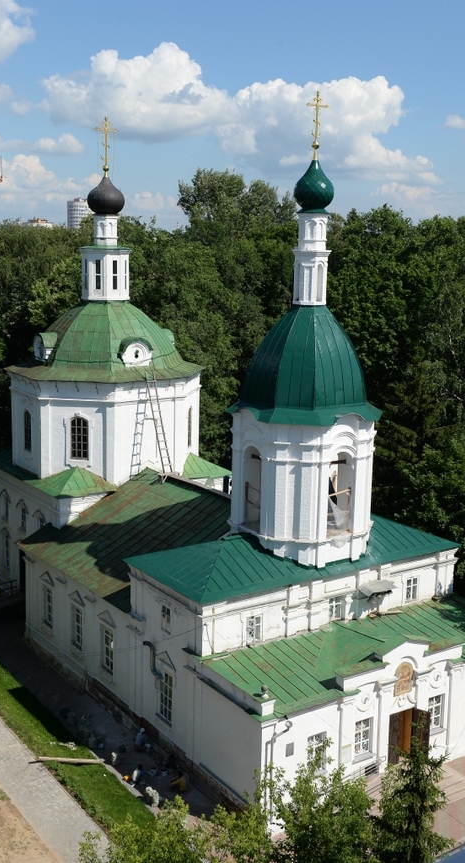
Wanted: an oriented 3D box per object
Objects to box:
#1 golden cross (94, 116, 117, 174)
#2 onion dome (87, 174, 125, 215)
[{"bbox_3d":[-7.621,-17.164,60.636,1.485,3.308,0.400,-6,13,-34],"label":"golden cross"},{"bbox_3d":[-7.684,-14.346,61.173,2.295,2.317,2.295,1,10,0],"label":"onion dome"}]

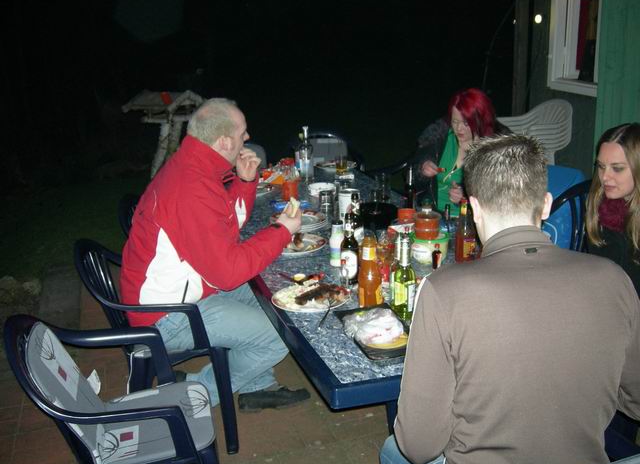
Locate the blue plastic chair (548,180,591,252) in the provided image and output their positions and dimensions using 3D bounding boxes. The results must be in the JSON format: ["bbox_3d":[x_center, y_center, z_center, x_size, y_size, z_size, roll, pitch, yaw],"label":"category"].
[{"bbox_3d":[1.011,0.210,2.913,0.570,0.840,0.570,-9,19,-18],"label":"blue plastic chair"}]

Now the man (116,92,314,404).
[{"bbox_3d":[-0.428,0.119,2.672,0.770,1.310,0.540,-3,19,-7],"label":"man"}]

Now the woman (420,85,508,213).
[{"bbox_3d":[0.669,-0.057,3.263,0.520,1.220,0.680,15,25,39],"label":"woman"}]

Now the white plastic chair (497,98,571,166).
[{"bbox_3d":[1.492,-0.443,4.774,0.570,0.900,0.570,-5,19,-11],"label":"white plastic chair"}]

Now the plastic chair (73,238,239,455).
[{"bbox_3d":[-0.628,0.389,2.626,0.550,0.840,0.570,-5,18,-6],"label":"plastic chair"}]

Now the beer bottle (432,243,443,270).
[{"bbox_3d":[0.402,0.081,2.286,0.033,0.092,0.033,-3,18,1],"label":"beer bottle"}]

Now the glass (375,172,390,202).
[{"bbox_3d":[0.306,-0.215,3.215,0.060,0.123,0.060,-1,19,0],"label":"glass"}]

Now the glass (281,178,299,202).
[{"bbox_3d":[-0.147,-0.208,3.273,0.082,0.087,0.082,-1,19,0],"label":"glass"}]

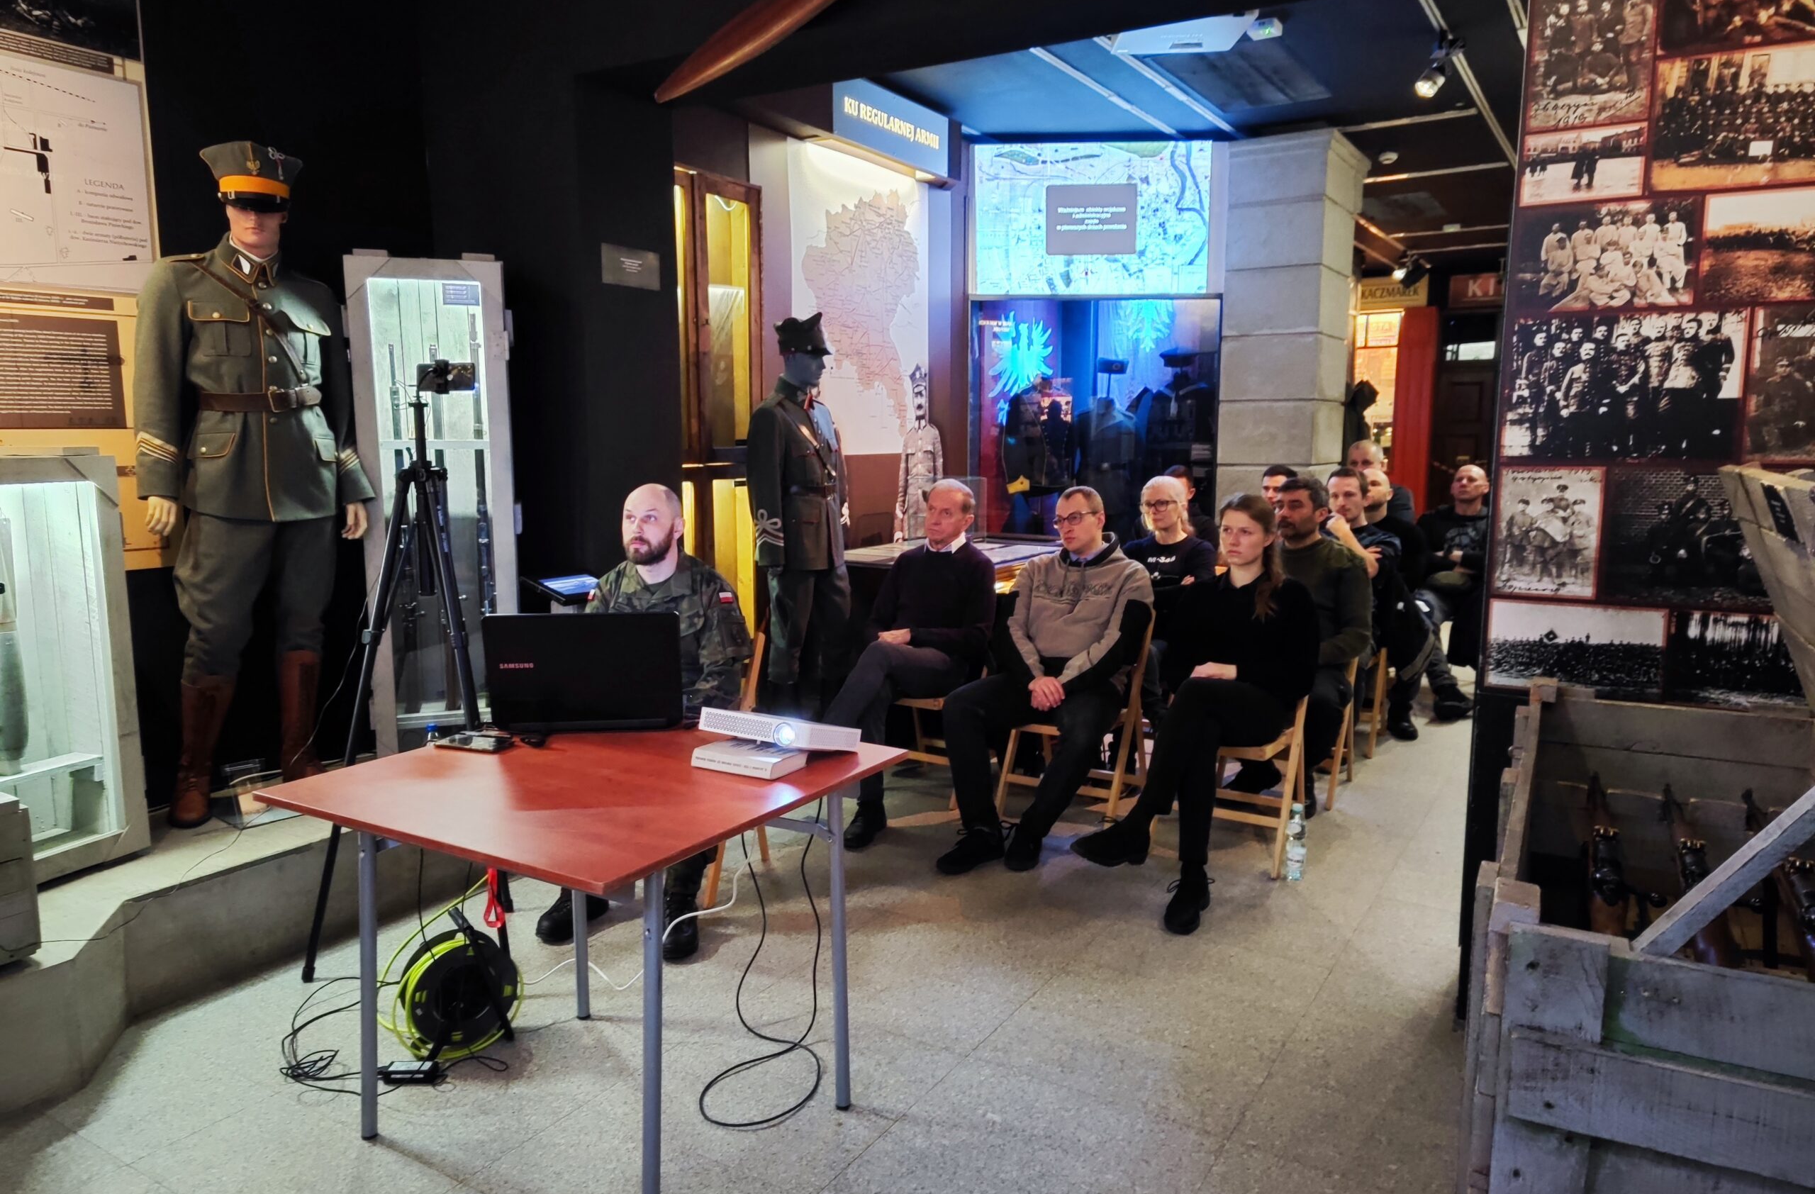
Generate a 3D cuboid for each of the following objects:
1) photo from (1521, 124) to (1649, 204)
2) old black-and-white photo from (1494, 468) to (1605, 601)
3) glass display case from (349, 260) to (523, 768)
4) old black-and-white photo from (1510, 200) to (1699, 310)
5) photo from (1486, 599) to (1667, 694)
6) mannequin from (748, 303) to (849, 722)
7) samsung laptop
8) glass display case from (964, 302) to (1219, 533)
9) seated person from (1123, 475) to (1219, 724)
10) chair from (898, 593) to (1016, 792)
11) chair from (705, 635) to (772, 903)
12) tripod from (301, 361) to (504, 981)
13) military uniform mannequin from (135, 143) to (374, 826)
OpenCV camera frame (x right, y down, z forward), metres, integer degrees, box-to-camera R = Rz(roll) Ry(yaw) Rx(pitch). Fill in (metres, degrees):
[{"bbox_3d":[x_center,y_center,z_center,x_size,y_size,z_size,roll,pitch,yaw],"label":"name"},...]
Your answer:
[{"bbox_3d":[1.461,-0.932,2.606,0.231,0.150,0.012,5,9,31],"label":"photo"},{"bbox_3d":[1.419,-0.141,2.672,0.204,0.290,0.015,5,9,30],"label":"old black-and-white photo"},{"bbox_3d":[-1.550,-0.267,3.997,0.512,1.670,0.243,-3,8,-20],"label":"glass display case"},{"bbox_3d":[1.504,-0.734,2.606,0.340,0.218,0.012,5,9,31],"label":"old black-and-white photo"},{"bbox_3d":[1.504,0.118,2.720,0.351,0.199,0.012,5,9,31],"label":"photo"},{"bbox_3d":[-0.440,-0.200,4.939,0.384,1.900,0.536,5,9,31],"label":"mannequin"},{"bbox_3d":[-0.738,0.142,2.821,0.414,0.287,0.364,-2,8,-13],"label":"samsung laptop"},{"bbox_3d":[1.170,-1.067,7.709,1.537,1.637,0.202,1,8,5],"label":"glass display case"},{"bbox_3d":[0.945,0.112,4.919,0.500,1.210,0.800,5,10,34],"label":"seated person"},{"bbox_3d":[0.123,0.367,4.689,0.440,0.770,0.460,6,10,35],"label":"chair"},{"bbox_3d":[-0.706,0.496,3.780,0.440,0.770,0.460,3,9,20],"label":"chair"},{"bbox_3d":[-1.263,0.182,3.155,0.580,1.568,0.560,-1,8,-8],"label":"tripod"},{"bbox_3d":[-1.889,-0.331,3.513,0.380,1.903,0.640,7,11,40],"label":"military uniform mannequin"}]

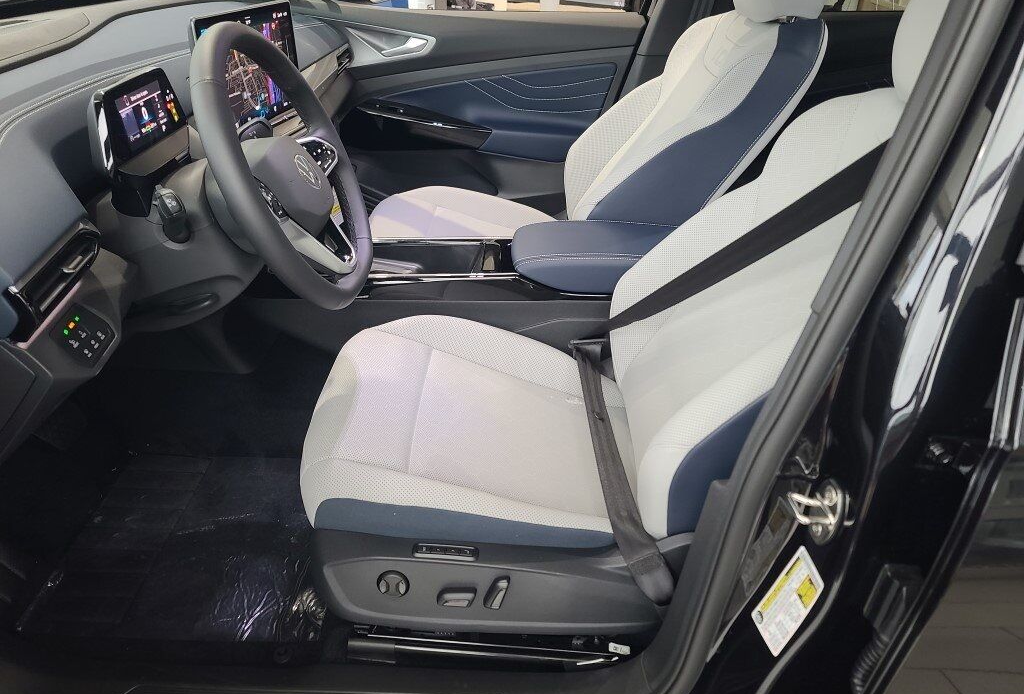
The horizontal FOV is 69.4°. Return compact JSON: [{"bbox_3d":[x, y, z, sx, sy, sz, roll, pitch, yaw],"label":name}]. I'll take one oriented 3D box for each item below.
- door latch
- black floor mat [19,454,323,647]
[{"bbox_3d":[0.277,0.150,0.670,0.038,0.062,0.037,9,27,-22],"label":"door latch"},{"bbox_3d":[-0.509,0.325,1.281,0.460,0.020,0.420,1,31,0],"label":"black floor mat"}]

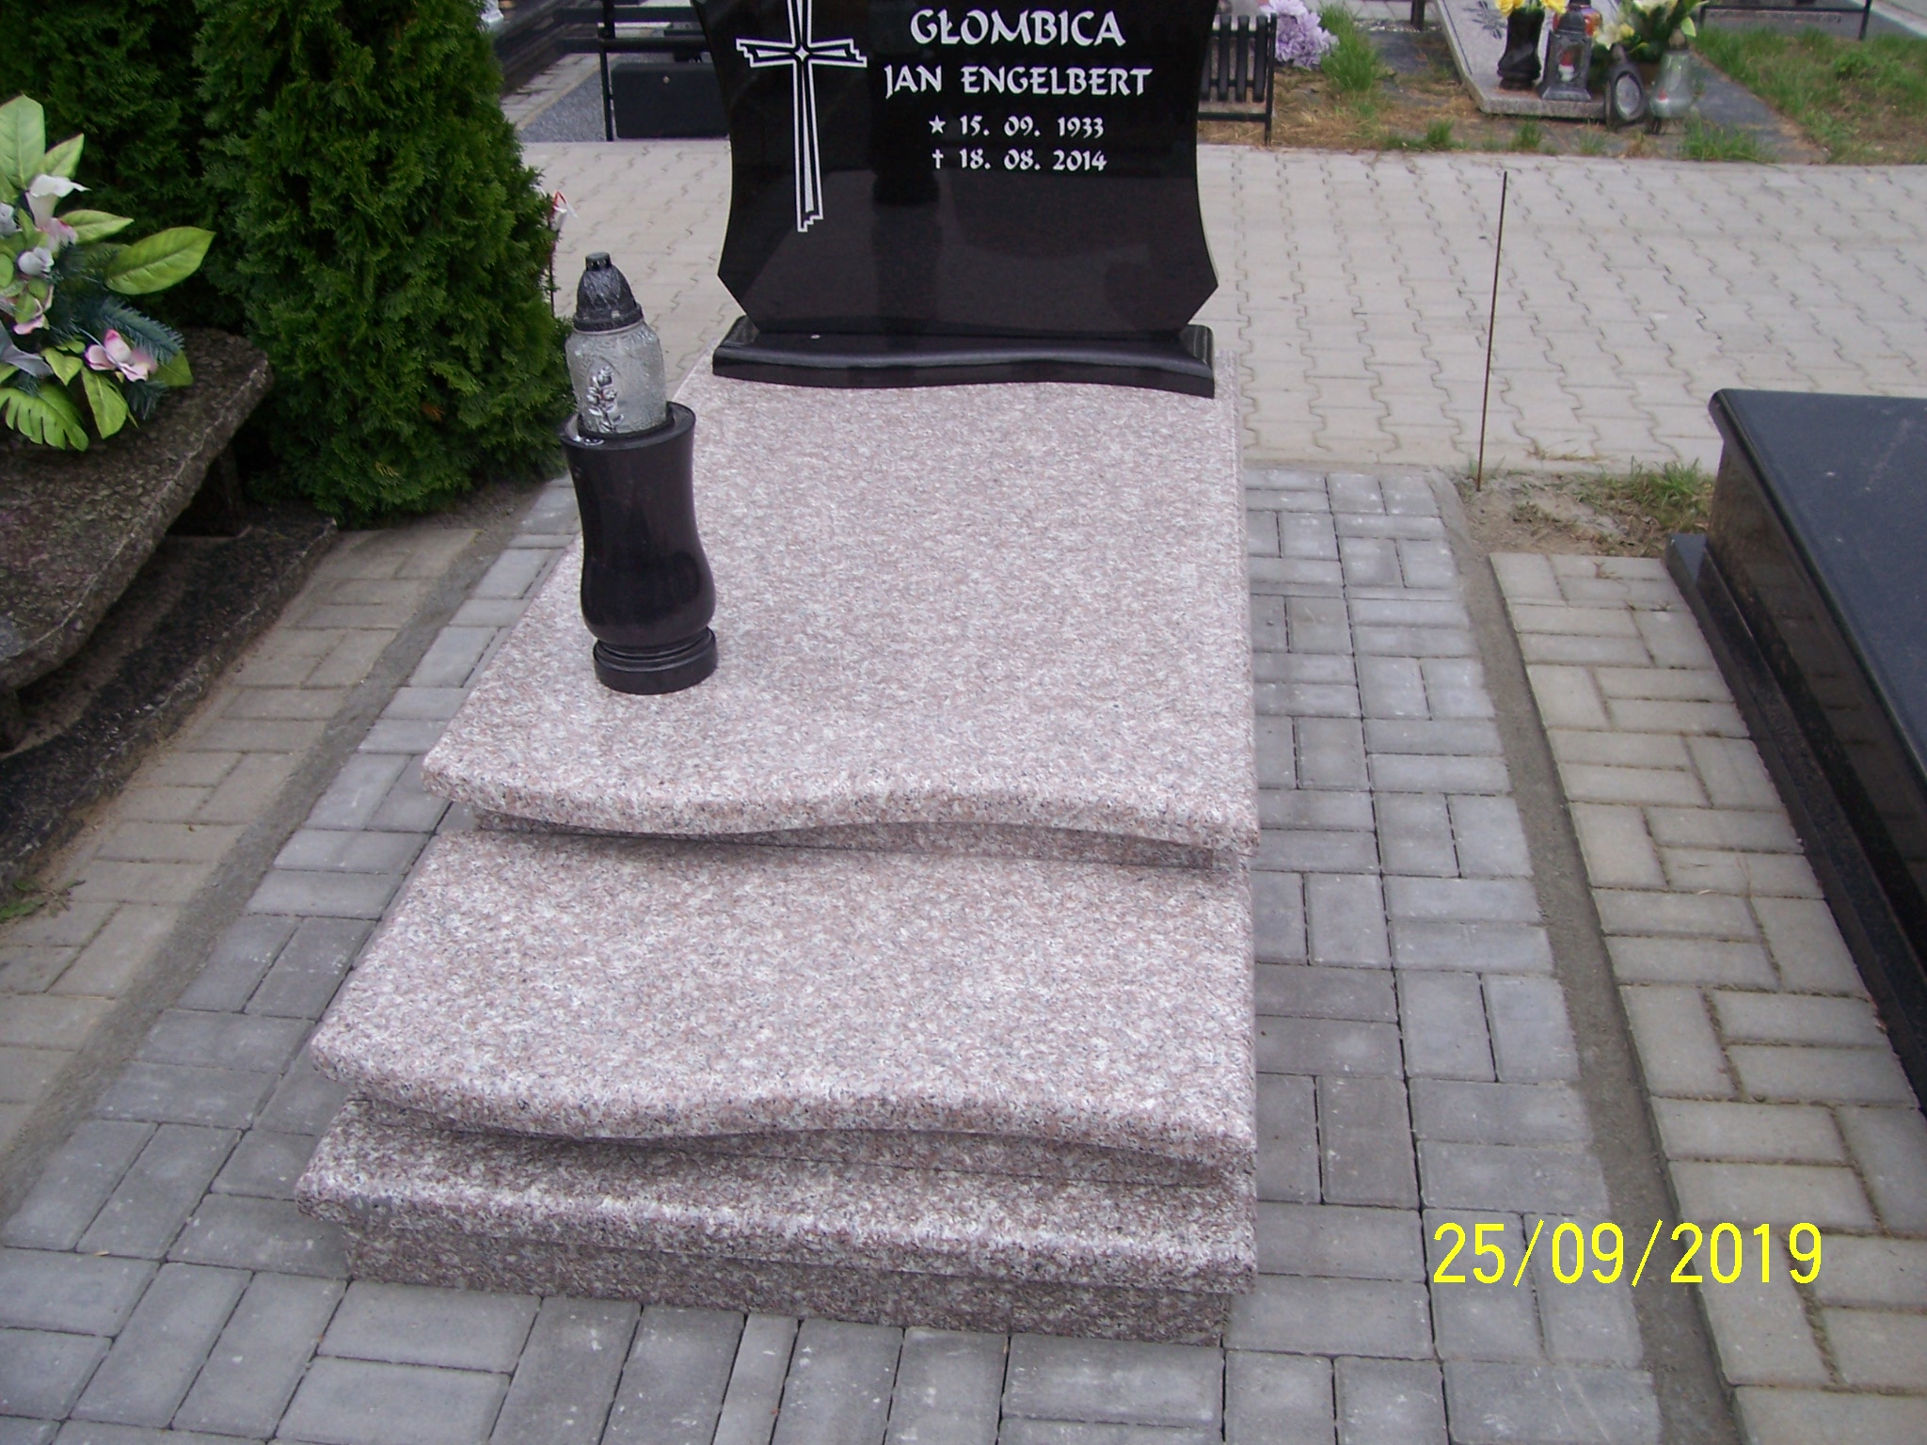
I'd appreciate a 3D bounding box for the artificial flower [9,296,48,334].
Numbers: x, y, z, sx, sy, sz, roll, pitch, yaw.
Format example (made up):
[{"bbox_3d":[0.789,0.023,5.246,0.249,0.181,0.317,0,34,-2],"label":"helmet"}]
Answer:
[{"bbox_3d":[-1.523,-0.664,3.080,0.070,0.065,0.070,-16,33,-21],"label":"artificial flower"}]

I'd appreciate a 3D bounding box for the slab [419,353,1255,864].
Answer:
[{"bbox_3d":[-0.074,-0.258,2.659,0.940,0.058,1.430,2,31,7],"label":"slab"}]

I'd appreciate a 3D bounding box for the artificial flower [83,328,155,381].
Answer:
[{"bbox_3d":[-1.367,-0.594,3.060,0.110,0.085,0.100,-27,39,-35],"label":"artificial flower"}]

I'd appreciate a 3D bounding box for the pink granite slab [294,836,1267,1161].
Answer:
[{"bbox_3d":[-0.170,0.272,1.987,0.940,0.058,0.454,2,31,7],"label":"pink granite slab"}]

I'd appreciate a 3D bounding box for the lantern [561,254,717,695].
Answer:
[{"bbox_3d":[-0.382,-0.288,2.183,0.155,0.507,0.155,2,31,7],"label":"lantern"}]

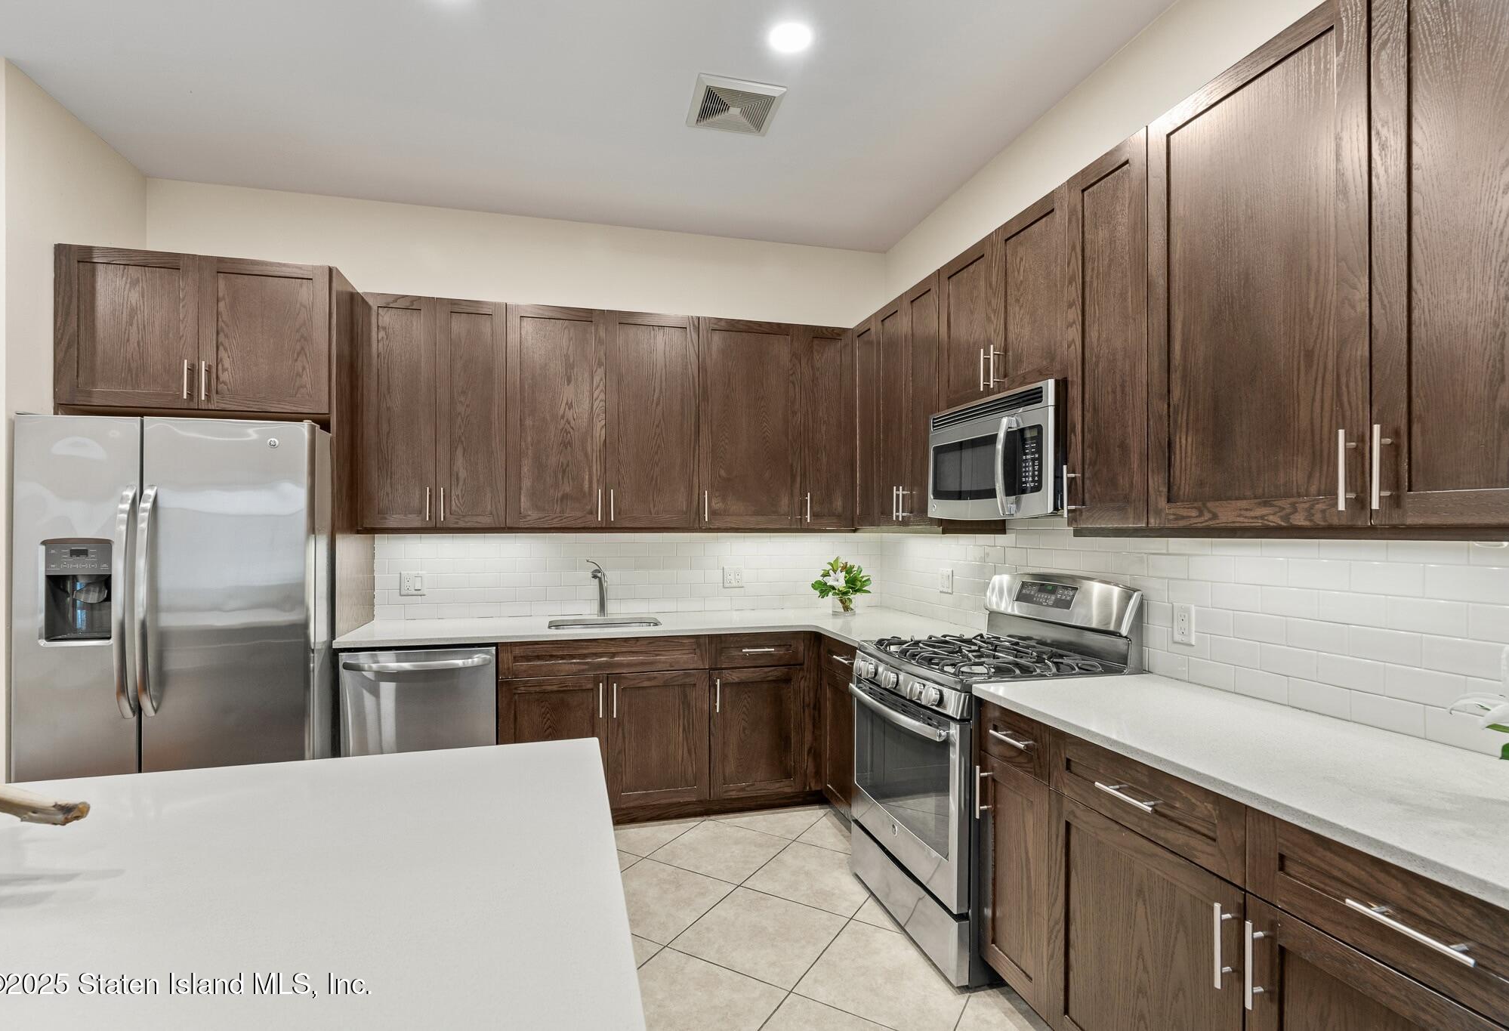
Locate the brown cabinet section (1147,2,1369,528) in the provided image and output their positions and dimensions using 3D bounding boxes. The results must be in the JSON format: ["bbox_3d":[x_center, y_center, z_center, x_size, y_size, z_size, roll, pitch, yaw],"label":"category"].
[{"bbox_3d":[1.253,-0.496,1.585,0.335,1.052,0.516,0,-1,-15],"label":"brown cabinet section"}]

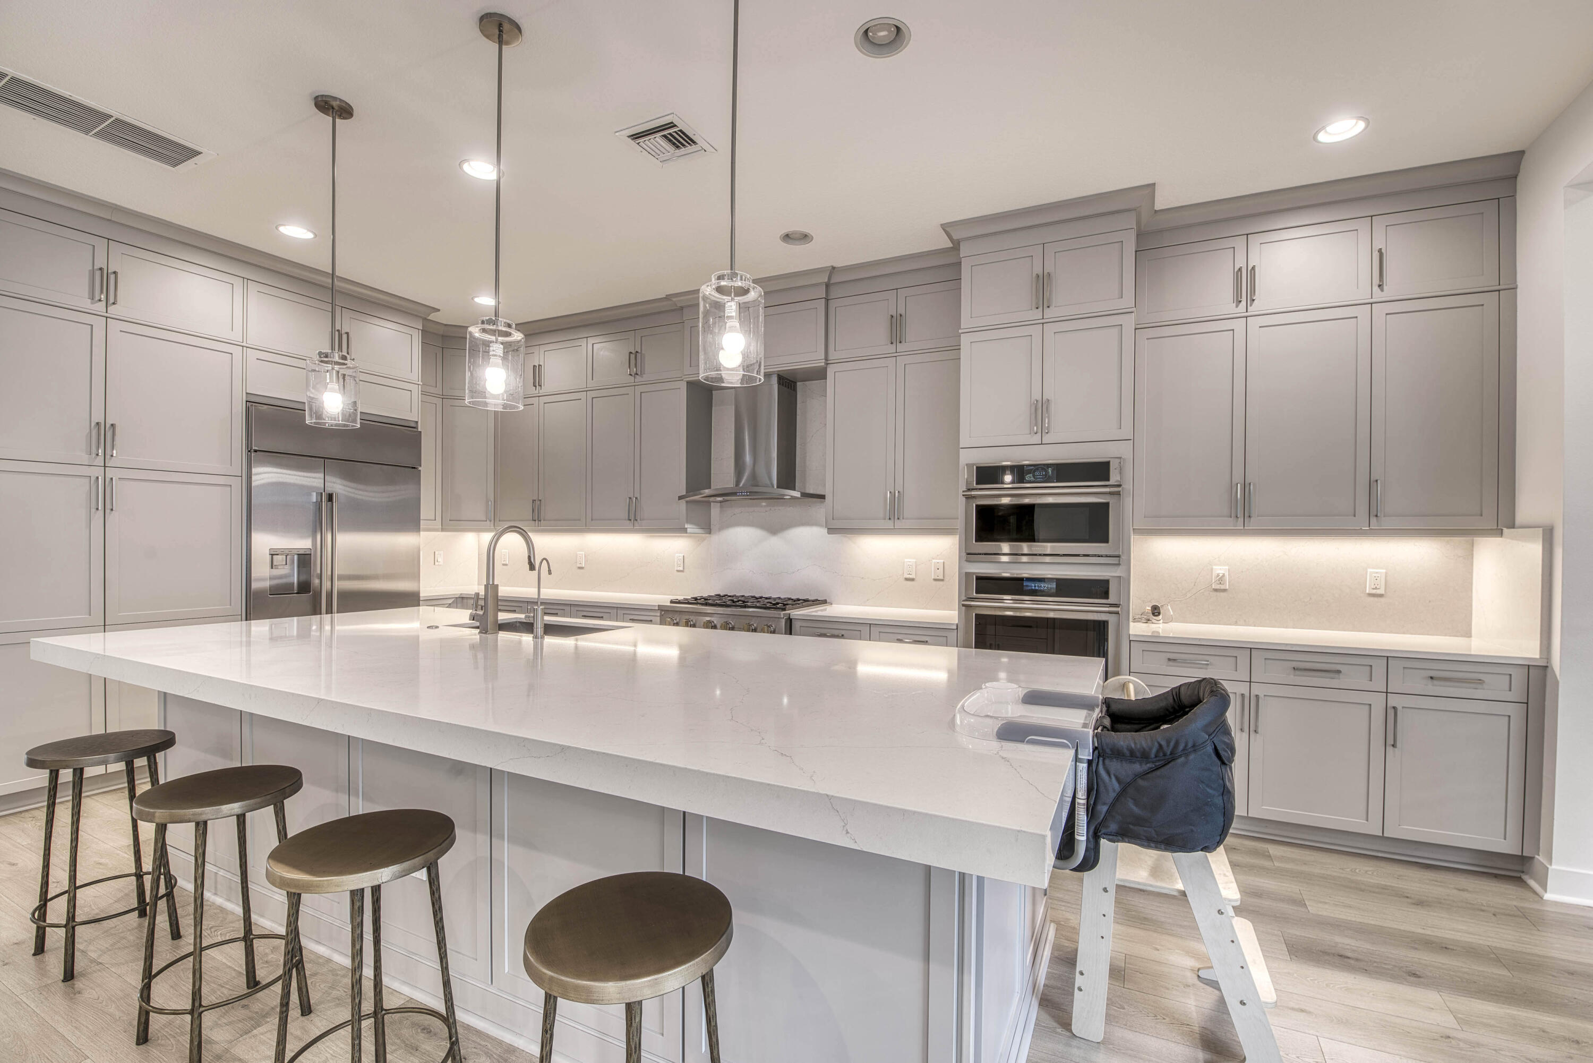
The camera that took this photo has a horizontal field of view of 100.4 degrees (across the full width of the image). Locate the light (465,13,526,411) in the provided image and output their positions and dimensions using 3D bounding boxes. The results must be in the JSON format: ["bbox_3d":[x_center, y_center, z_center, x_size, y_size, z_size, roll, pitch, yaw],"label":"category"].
[{"bbox_3d":[-0.980,-1.042,2.196,0.172,1.242,0.172,0,0,24],"label":"light"}]

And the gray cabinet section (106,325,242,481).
[{"bbox_3d":[-3.658,-0.706,3.777,0.600,0.760,0.589,0,0,25],"label":"gray cabinet section"}]

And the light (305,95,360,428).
[{"bbox_3d":[-1.802,-1.048,2.586,0.172,1.242,0.172,0,0,24],"label":"light"}]

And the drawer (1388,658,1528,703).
[{"bbox_3d":[2.833,0.622,2.969,0.445,0.153,0.500,0,0,24],"label":"drawer"}]

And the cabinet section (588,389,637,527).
[{"bbox_3d":[-1.315,-0.547,5.087,0.451,1.029,0.330,0,0,25],"label":"cabinet section"}]

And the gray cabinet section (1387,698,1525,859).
[{"bbox_3d":[2.795,0.979,2.962,0.430,0.598,0.600,0,0,25],"label":"gray cabinet section"}]

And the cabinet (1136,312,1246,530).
[{"bbox_3d":[2.071,-0.540,3.541,0.497,1.051,0.330,0,0,24],"label":"cabinet"}]

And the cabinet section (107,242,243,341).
[{"bbox_3d":[-3.667,-1.309,3.790,0.580,0.386,0.601,0,0,24],"label":"cabinet section"}]

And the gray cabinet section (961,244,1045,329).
[{"bbox_3d":[1.204,-1.290,3.777,0.418,0.386,0.580,0,0,24],"label":"gray cabinet section"}]

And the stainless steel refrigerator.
[{"bbox_3d":[-3.269,0.305,4.540,0.680,2.111,1.078,0,0,24],"label":"stainless steel refrigerator"}]

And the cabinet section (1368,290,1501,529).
[{"bbox_3d":[2.964,-0.539,3.164,0.445,1.052,0.330,0,0,24],"label":"cabinet section"}]

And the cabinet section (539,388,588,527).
[{"bbox_3d":[-1.792,-0.561,5.382,0.501,1.052,0.330,0,0,24],"label":"cabinet section"}]

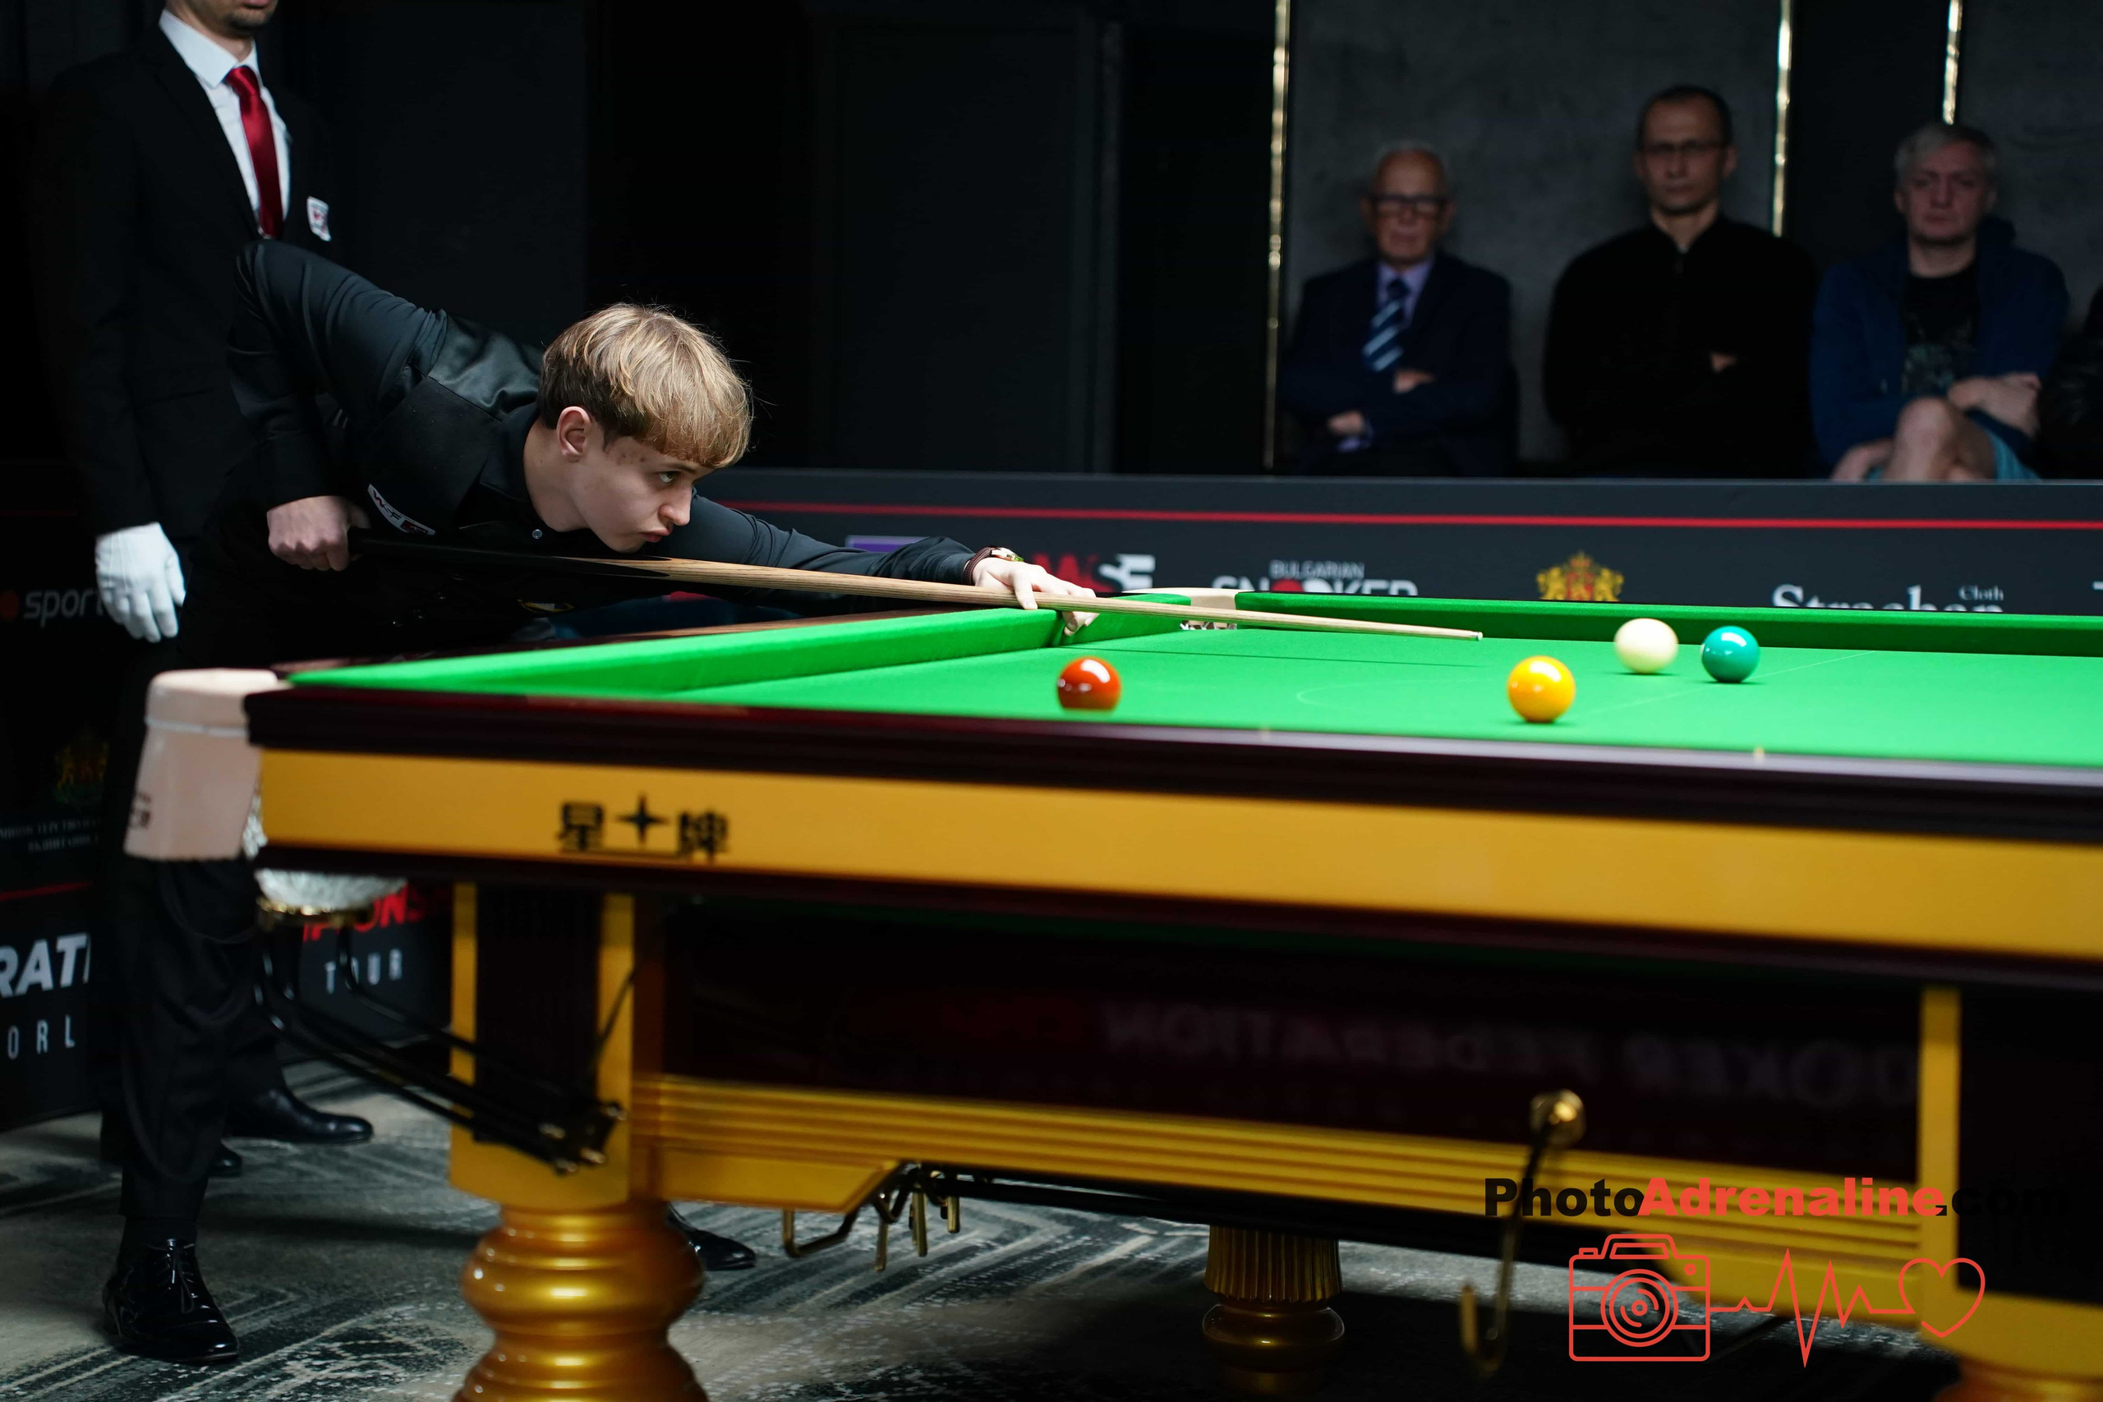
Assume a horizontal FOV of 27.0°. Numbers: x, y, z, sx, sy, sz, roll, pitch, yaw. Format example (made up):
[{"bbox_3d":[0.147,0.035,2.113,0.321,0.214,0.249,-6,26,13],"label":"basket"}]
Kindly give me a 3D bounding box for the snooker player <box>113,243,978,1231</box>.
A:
[{"bbox_3d":[-0.417,0.110,4.933,1.270,1.250,0.800,4,5,39],"label":"snooker player"}]

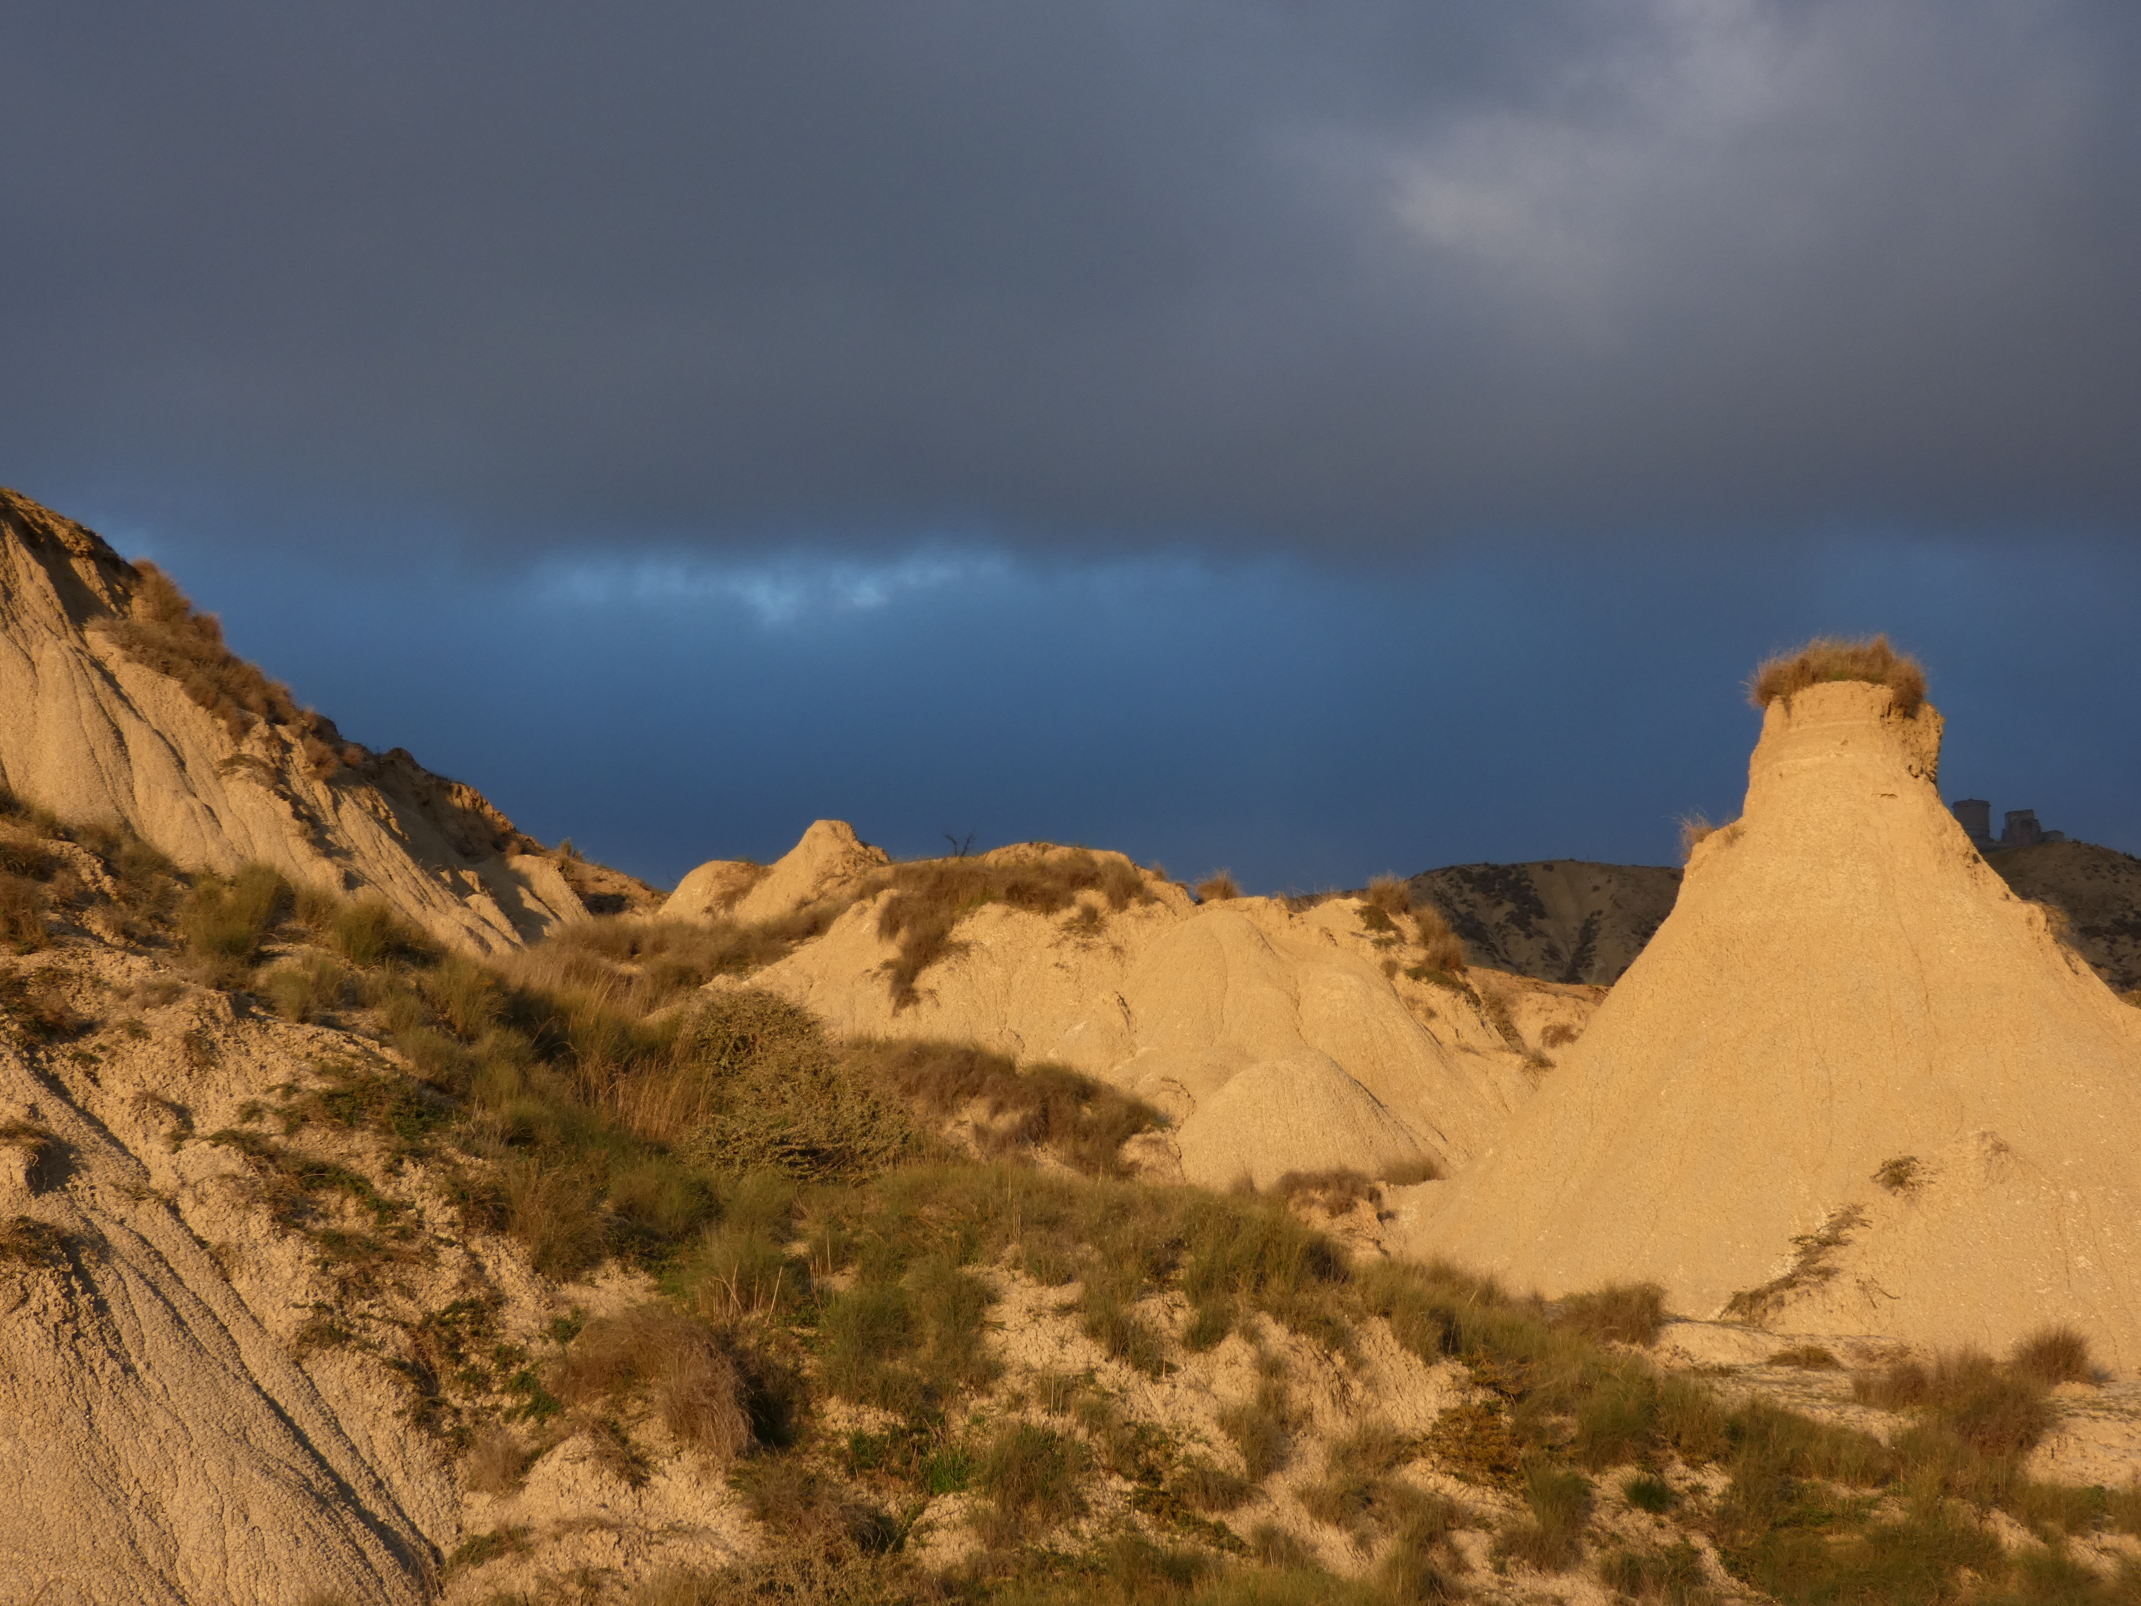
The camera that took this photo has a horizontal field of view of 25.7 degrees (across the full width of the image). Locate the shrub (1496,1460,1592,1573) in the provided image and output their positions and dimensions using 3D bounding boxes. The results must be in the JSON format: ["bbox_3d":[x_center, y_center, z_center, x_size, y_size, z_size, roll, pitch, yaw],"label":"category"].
[{"bbox_3d":[3.116,4.705,31.000,0.640,0.692,0.595,0,-2,0],"label":"shrub"}]

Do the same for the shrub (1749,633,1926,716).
[{"bbox_3d":[7.994,-1.343,49.000,1.848,0.812,1.479,0,-2,0],"label":"shrub"}]

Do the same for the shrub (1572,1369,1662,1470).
[{"bbox_3d":[3.846,4.327,33.000,0.658,0.705,0.625,0,-2,0],"label":"shrub"}]

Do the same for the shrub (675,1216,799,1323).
[{"bbox_3d":[-2.543,3.561,36.000,0.974,0.767,0.905,0,-2,0],"label":"shrub"}]

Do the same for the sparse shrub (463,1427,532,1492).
[{"bbox_3d":[-3.295,3.771,27.000,0.413,0.404,0.392,0,-2,0],"label":"sparse shrub"}]

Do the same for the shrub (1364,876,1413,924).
[{"bbox_3d":[4.181,1.269,62.000,0.662,0.587,0.616,0,-2,0],"label":"shrub"}]

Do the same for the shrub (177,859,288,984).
[{"bbox_3d":[-6.939,0.985,39.000,0.930,0.936,0.865,0,-2,0],"label":"shrub"}]

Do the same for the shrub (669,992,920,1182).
[{"bbox_3d":[-2.166,2.232,37.000,1.975,1.501,1.679,0,-2,0],"label":"shrub"}]

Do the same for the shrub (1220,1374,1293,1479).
[{"bbox_3d":[1.210,4.059,30.500,0.478,0.684,0.501,0,-2,0],"label":"shrub"}]

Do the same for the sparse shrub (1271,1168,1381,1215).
[{"bbox_3d":[2.450,3.723,45.000,1.041,0.448,0.885,0,-2,0],"label":"sparse shrub"}]

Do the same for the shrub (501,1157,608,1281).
[{"bbox_3d":[-3.848,3.095,35.000,0.785,0.852,0.730,0,-2,0],"label":"shrub"}]

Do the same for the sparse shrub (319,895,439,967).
[{"bbox_3d":[-5.885,1.103,40.000,0.996,0.626,0.947,0,-2,0],"label":"sparse shrub"}]

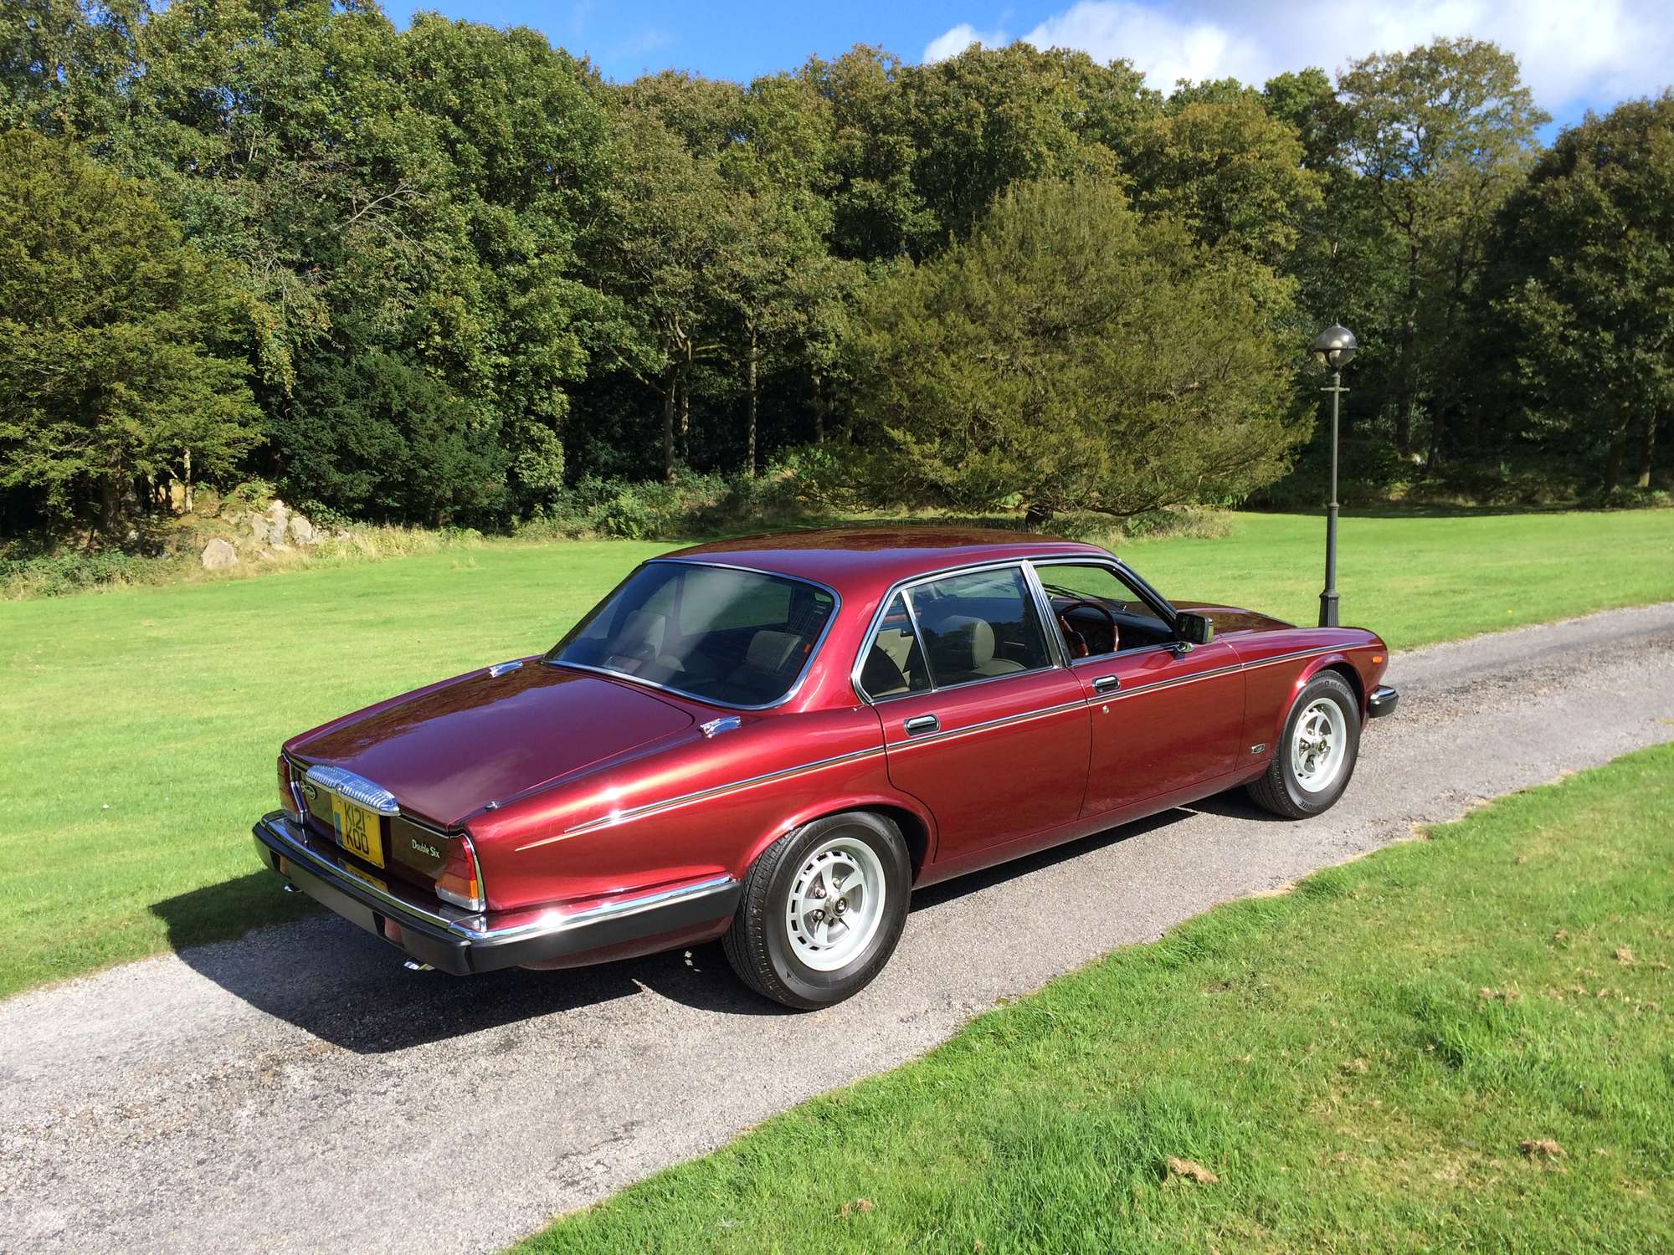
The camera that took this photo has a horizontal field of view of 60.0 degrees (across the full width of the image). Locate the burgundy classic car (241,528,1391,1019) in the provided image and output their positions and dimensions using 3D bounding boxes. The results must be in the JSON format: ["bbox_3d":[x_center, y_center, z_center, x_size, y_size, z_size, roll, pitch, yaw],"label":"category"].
[{"bbox_3d":[0.402,0.274,5.972,4.950,1.380,1.800,-9,12,-40],"label":"burgundy classic car"}]

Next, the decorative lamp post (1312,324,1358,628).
[{"bbox_3d":[3.970,-1.176,11.600,0.360,2.570,0.360,-1,8,0],"label":"decorative lamp post"}]

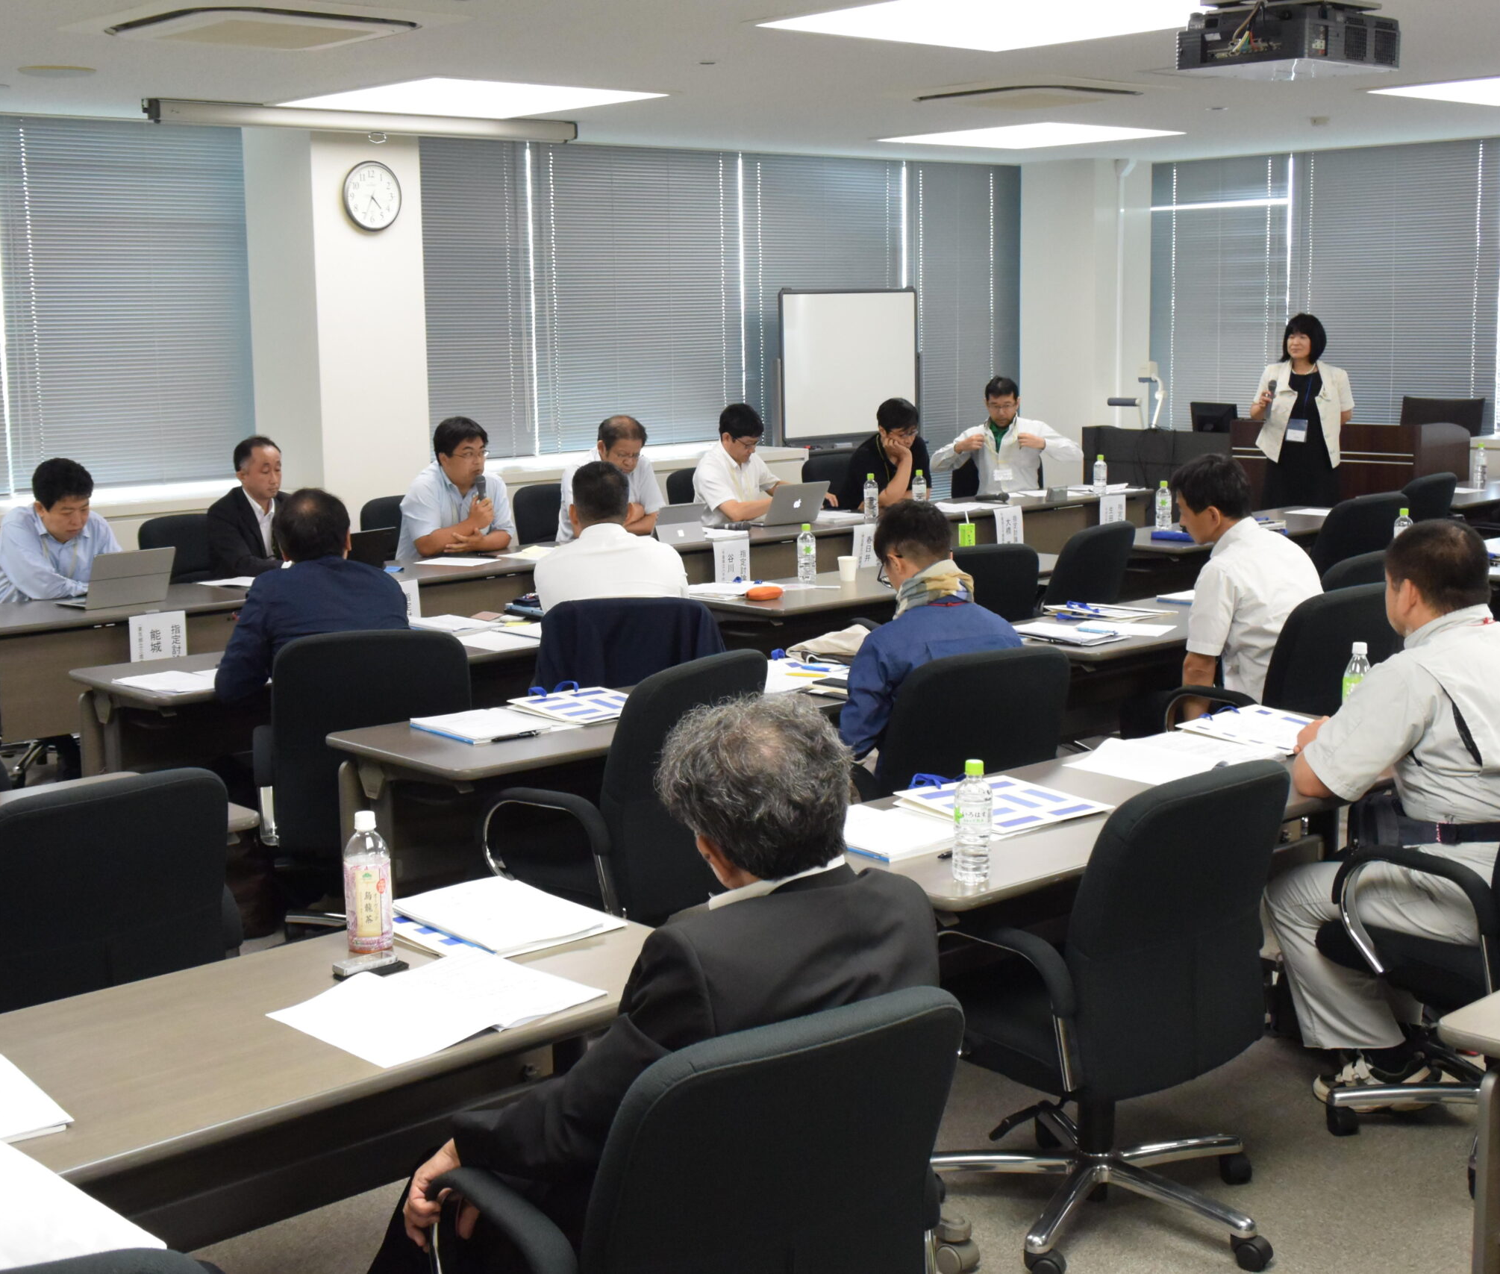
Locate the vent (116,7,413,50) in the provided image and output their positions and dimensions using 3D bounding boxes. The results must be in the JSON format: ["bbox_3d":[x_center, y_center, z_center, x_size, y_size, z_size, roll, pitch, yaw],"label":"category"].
[{"bbox_3d":[-1.540,-1.919,6.379,0.810,0.060,0.810,-9,12,-40],"label":"vent"}]

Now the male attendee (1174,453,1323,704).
[{"bbox_3d":[1.331,0.102,5.917,0.800,1.270,0.540,6,11,35],"label":"male attendee"}]

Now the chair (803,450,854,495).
[{"bbox_3d":[0.618,-0.482,10.389,0.600,0.920,0.600,7,12,40],"label":"chair"}]

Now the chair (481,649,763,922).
[{"bbox_3d":[-0.318,0.490,4.928,0.640,0.890,0.620,5,11,34],"label":"chair"}]

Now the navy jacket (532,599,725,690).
[{"bbox_3d":[-0.341,0.184,5.712,0.530,0.580,0.240,-3,9,-12],"label":"navy jacket"}]

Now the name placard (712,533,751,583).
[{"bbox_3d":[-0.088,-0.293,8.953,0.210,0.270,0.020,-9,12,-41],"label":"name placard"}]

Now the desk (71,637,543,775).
[{"bbox_3d":[-0.993,0.372,6.002,1.810,0.710,0.600,-9,12,-40],"label":"desk"}]

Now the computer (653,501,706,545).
[{"bbox_3d":[-0.372,-0.514,9.031,0.275,0.170,0.260,-9,12,-41],"label":"computer"}]

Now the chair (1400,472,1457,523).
[{"bbox_3d":[3.013,-0.312,9.538,0.600,0.900,0.620,-10,13,-44],"label":"chair"}]

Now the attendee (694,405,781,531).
[{"bbox_3d":[-0.001,-0.483,9.724,0.780,1.270,0.540,8,12,42],"label":"attendee"}]

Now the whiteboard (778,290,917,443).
[{"bbox_3d":[0.622,-1.672,12.360,1.180,0.910,0.060,-9,13,-42],"label":"whiteboard"}]

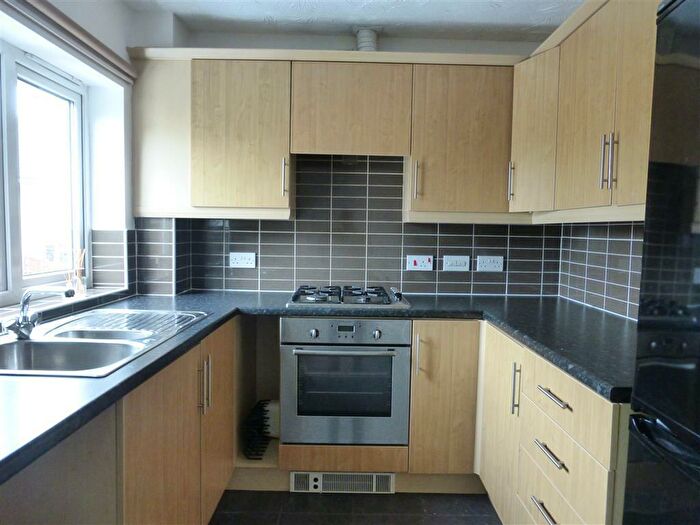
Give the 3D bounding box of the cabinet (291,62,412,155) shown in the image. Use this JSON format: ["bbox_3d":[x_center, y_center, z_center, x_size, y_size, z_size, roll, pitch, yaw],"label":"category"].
[{"bbox_3d":[0.007,-0.769,2.567,0.599,0.453,0.320,1,4,0],"label":"cabinet"}]

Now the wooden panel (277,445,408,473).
[{"bbox_3d":[-0.027,0.908,2.259,0.595,0.117,0.022,1,4,0],"label":"wooden panel"}]

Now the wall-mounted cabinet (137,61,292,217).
[{"bbox_3d":[-0.679,-0.616,2.579,0.775,0.774,0.360,1,4,0],"label":"wall-mounted cabinet"}]

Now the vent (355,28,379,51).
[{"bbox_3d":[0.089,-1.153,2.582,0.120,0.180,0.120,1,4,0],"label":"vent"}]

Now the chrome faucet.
[{"bbox_3d":[-0.933,0.154,1.474,0.185,0.152,0.135,2,4,12],"label":"chrome faucet"}]

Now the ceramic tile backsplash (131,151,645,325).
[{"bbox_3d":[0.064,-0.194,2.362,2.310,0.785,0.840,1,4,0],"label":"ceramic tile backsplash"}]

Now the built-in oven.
[{"bbox_3d":[-0.022,0.535,2.479,0.595,0.590,0.570,1,4,0],"label":"built-in oven"}]

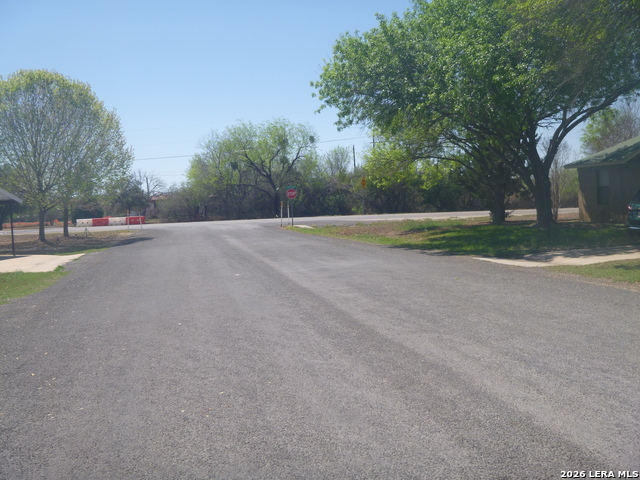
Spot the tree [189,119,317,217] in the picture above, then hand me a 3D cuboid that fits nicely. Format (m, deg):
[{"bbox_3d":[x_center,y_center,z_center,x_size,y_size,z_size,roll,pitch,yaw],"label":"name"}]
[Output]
[{"bbox_3d":[-7.494,-8.049,78.000,13.600,10.700,12.000,-2,3,-5],"label":"tree"}]

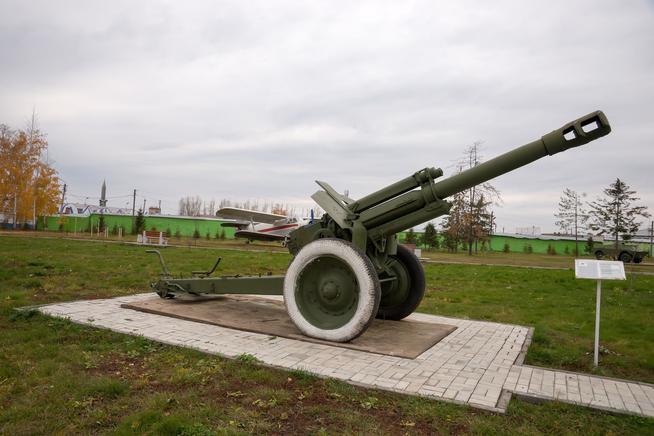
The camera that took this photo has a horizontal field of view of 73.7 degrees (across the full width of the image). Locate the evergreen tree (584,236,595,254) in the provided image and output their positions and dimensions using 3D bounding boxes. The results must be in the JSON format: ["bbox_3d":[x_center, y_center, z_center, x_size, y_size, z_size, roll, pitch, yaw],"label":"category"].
[{"bbox_3d":[45.757,4.750,76.000,1.569,3.050,1.569,3,-2,0],"label":"evergreen tree"}]

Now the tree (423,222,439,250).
[{"bbox_3d":[13.531,2.419,57.000,2.092,3.661,2.092,3,-2,0],"label":"tree"}]

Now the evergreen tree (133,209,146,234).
[{"bbox_3d":[-26.163,0.511,61.000,1.679,3.680,1.679,3,-2,0],"label":"evergreen tree"}]

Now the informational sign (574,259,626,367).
[{"bbox_3d":[2.880,1.012,4.634,0.460,1.150,0.220,1,-3,23],"label":"informational sign"}]

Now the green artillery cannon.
[{"bbox_3d":[-0.103,0.129,6.388,7.100,2.730,2.000,1,-3,28],"label":"green artillery cannon"}]

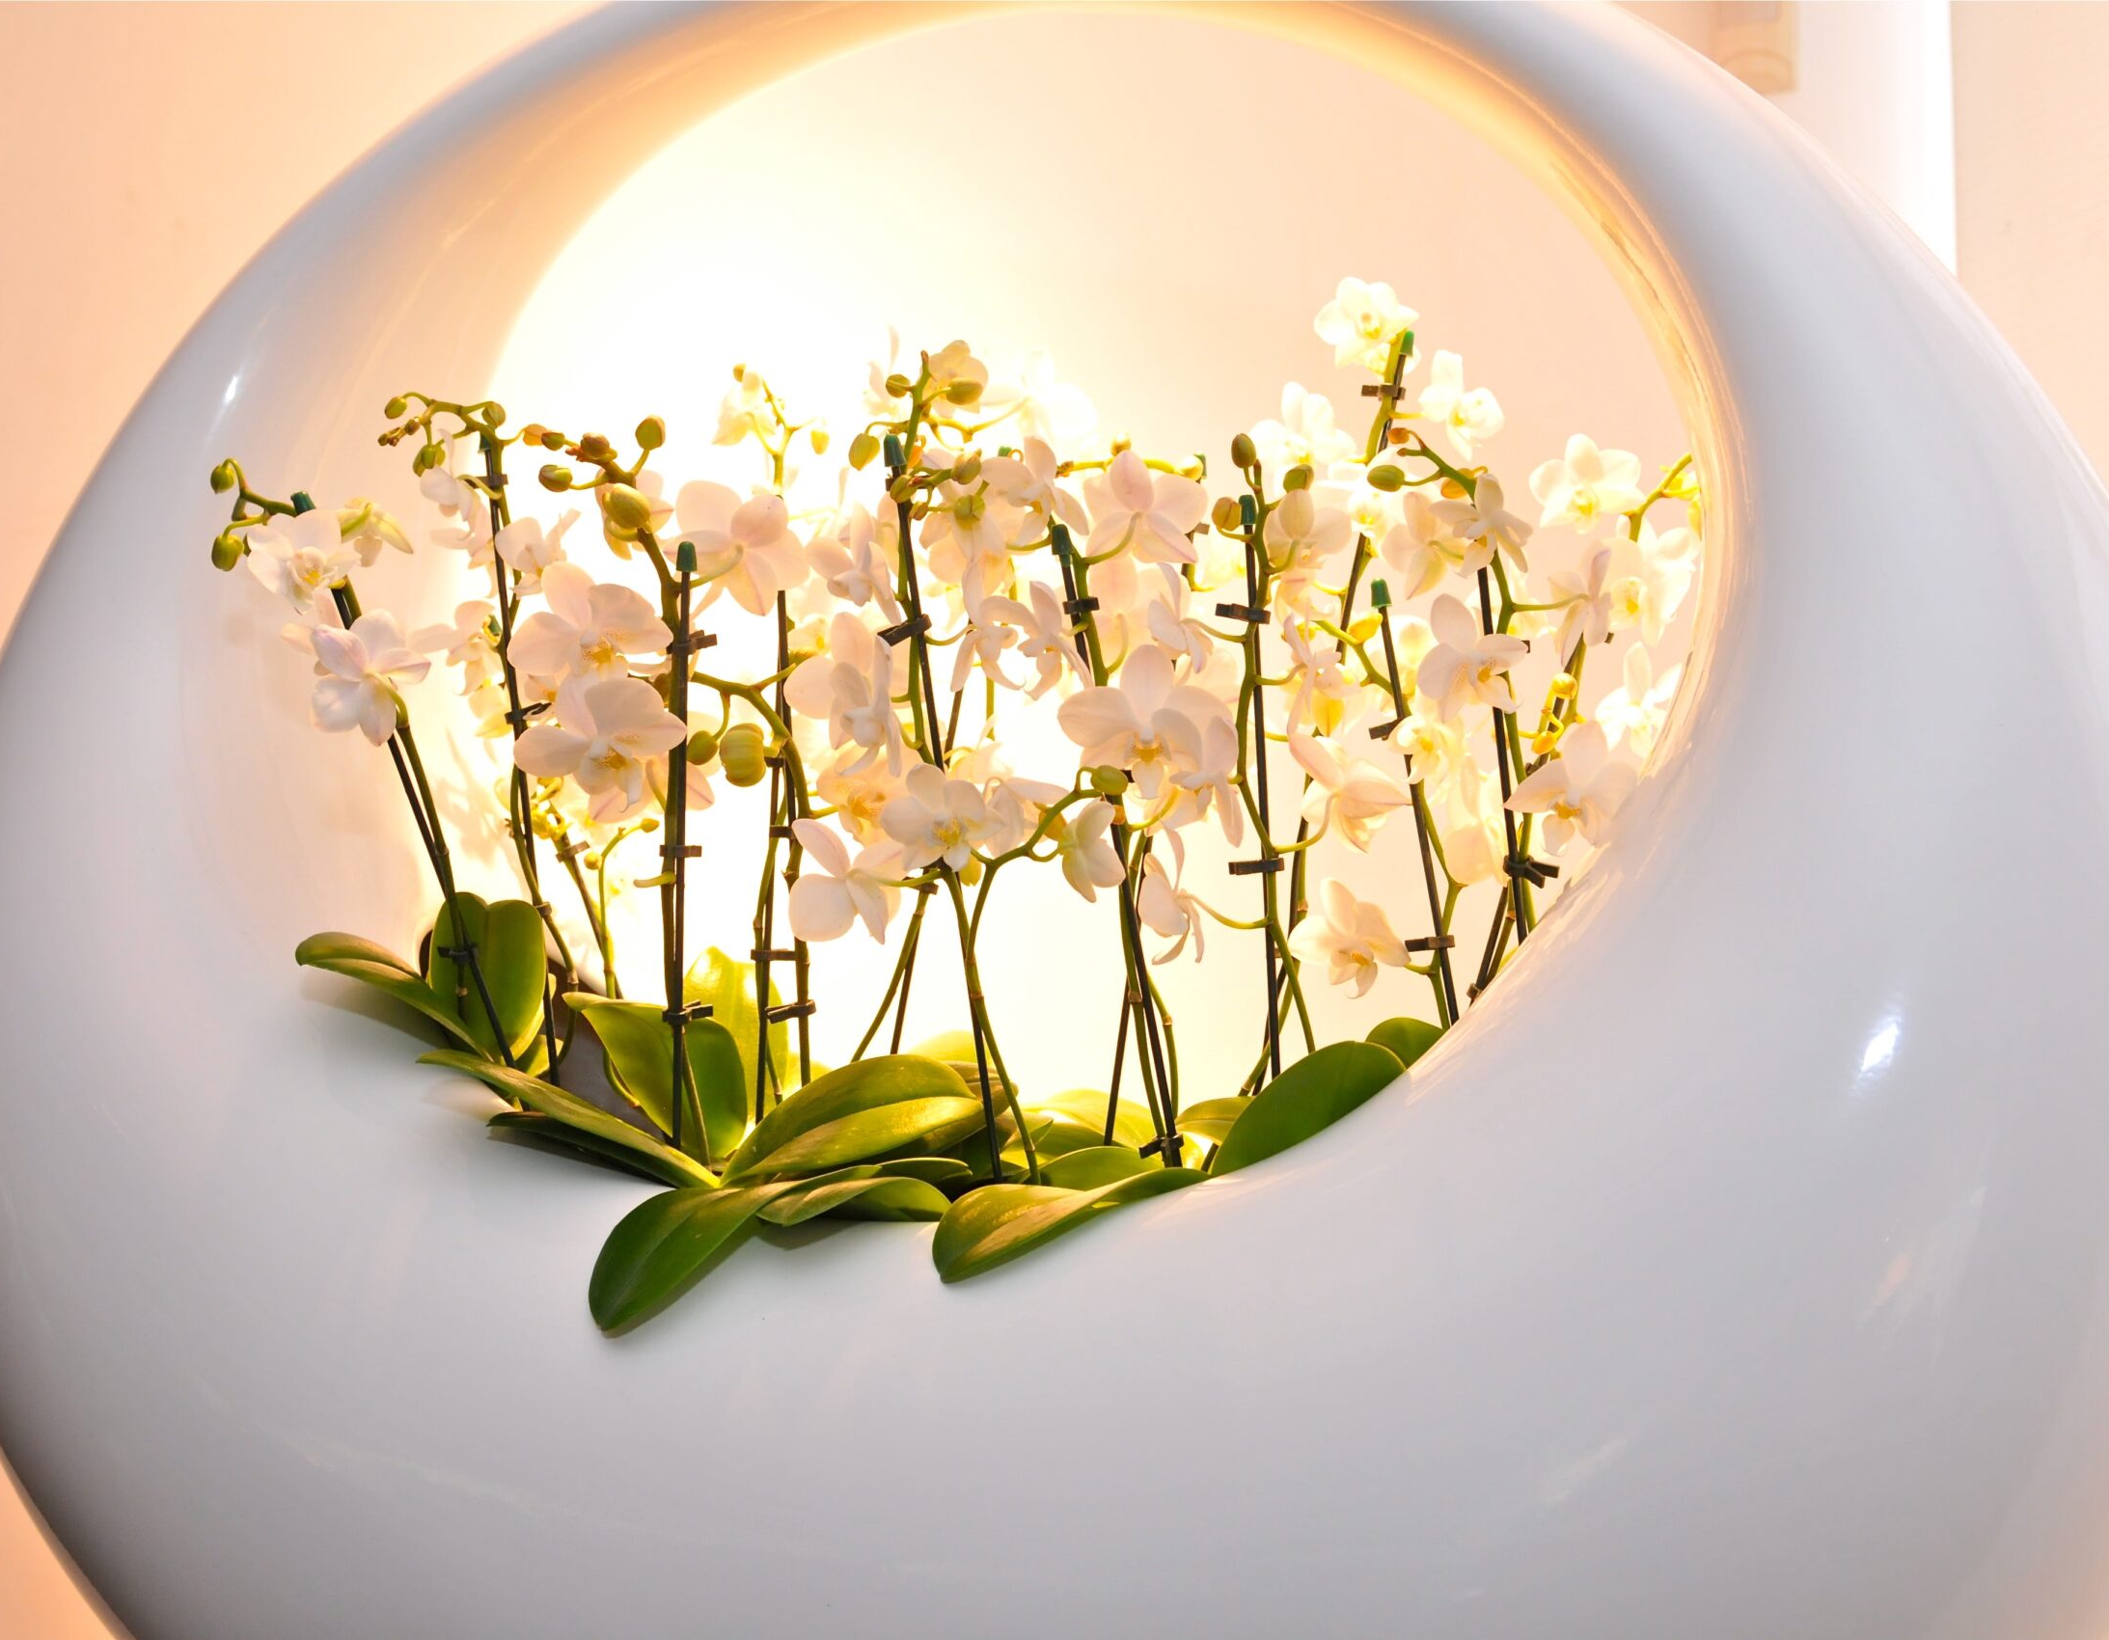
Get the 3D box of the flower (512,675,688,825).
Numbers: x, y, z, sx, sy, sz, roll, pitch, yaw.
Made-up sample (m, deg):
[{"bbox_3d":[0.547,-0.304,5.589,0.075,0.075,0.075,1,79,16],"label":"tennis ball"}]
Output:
[{"bbox_3d":[-0.173,-0.026,0.940,0.064,0.055,0.030,-1,7,-17],"label":"flower"}]

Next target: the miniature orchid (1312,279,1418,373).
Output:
[{"bbox_3d":[0.144,-0.229,1.140,0.048,0.045,0.025,1,6,-5],"label":"miniature orchid"}]

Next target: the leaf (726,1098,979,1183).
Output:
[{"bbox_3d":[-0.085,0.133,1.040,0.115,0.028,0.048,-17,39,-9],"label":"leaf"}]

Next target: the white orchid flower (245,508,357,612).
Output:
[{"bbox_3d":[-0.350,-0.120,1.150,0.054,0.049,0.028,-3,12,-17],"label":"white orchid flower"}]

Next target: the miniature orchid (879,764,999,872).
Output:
[{"bbox_3d":[-0.045,0.000,0.945,0.045,0.041,0.023,-1,7,-12],"label":"miniature orchid"}]

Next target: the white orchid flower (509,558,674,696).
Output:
[{"bbox_3d":[-0.205,-0.084,1.090,0.073,0.062,0.030,-13,12,-16],"label":"white orchid flower"}]

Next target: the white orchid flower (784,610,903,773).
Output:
[{"bbox_3d":[-0.082,-0.049,0.970,0.029,0.061,0.052,-7,5,-34],"label":"white orchid flower"}]

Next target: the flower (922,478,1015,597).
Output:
[{"bbox_3d":[-0.041,-0.136,1.190,0.052,0.058,0.028,-1,-9,9],"label":"flower"}]

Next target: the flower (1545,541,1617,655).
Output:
[{"bbox_3d":[0.252,-0.106,1.180,0.025,0.053,0.048,2,0,-41],"label":"flower"}]

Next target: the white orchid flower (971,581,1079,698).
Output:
[{"bbox_3d":[-0.014,-0.083,1.130,0.058,0.055,0.033,-5,8,39],"label":"white orchid flower"}]

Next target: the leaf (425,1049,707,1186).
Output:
[{"bbox_3d":[-0.205,0.126,1.040,0.137,0.022,0.042,22,31,13],"label":"leaf"}]

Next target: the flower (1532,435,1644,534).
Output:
[{"bbox_3d":[0.281,-0.177,1.300,0.060,0.053,0.026,-1,7,3],"label":"flower"}]

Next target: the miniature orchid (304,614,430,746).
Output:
[{"bbox_3d":[-0.322,-0.066,1.150,0.057,0.061,0.028,-3,1,-24],"label":"miniature orchid"}]

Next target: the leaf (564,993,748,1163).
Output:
[{"bbox_3d":[-0.162,0.104,1.000,0.073,0.069,0.035,1,-9,-15],"label":"leaf"}]

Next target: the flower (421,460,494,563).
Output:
[{"bbox_3d":[-0.254,-0.130,1.050,0.028,0.044,0.045,-7,-5,30],"label":"flower"}]

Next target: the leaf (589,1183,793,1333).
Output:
[{"bbox_3d":[-0.136,0.164,0.930,0.040,0.025,0.108,0,21,37],"label":"leaf"}]

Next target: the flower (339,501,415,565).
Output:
[{"bbox_3d":[-0.326,-0.137,1.180,0.042,0.035,0.027,-1,-21,12],"label":"flower"}]

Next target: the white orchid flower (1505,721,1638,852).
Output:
[{"bbox_3d":[0.243,-0.016,1.160,0.062,0.061,0.028,-1,9,6],"label":"white orchid flower"}]

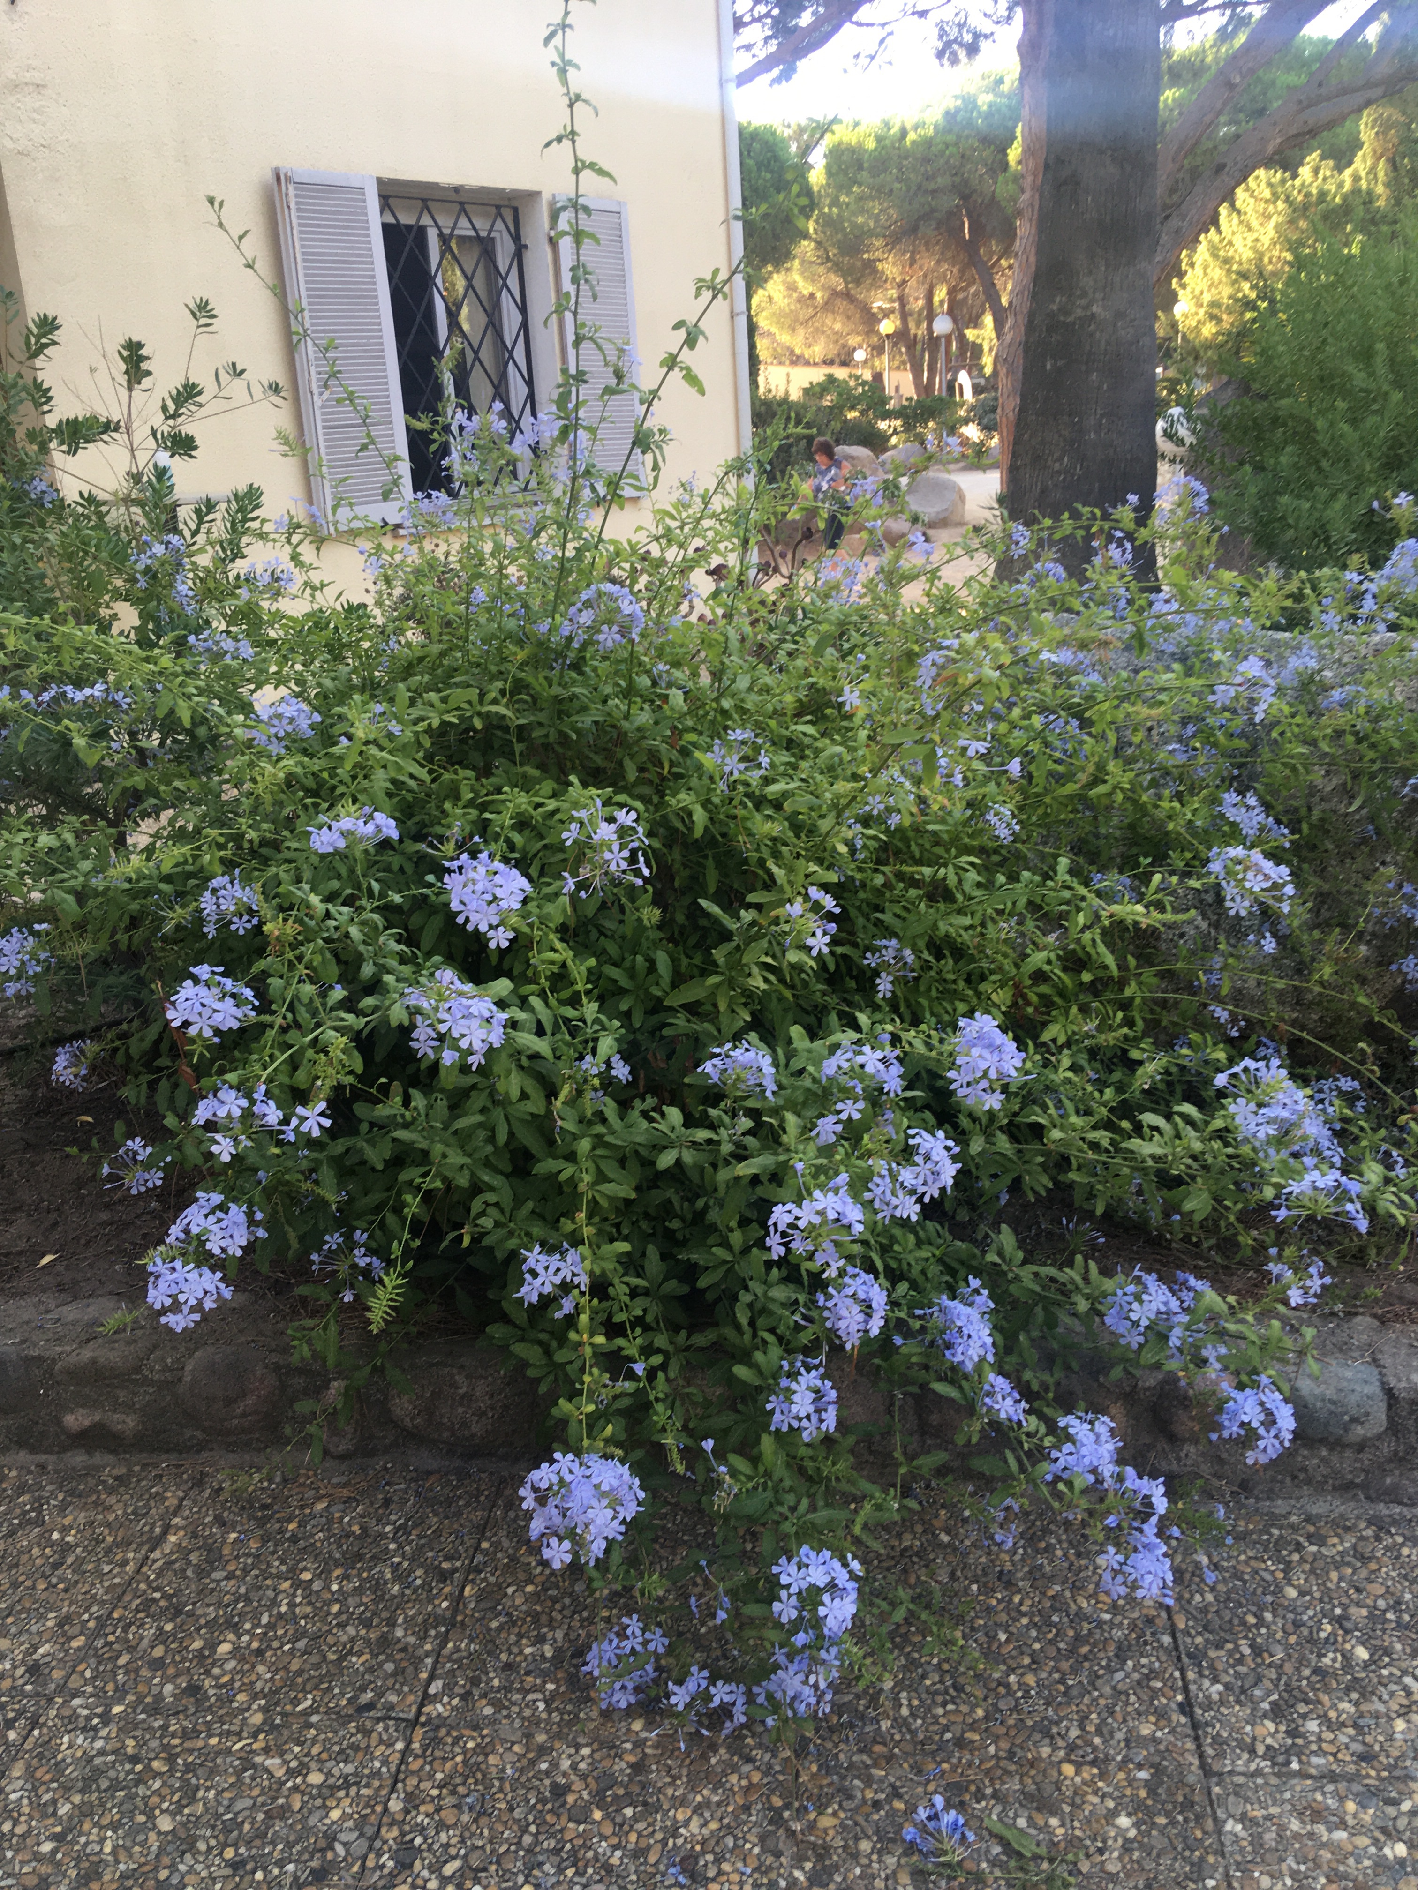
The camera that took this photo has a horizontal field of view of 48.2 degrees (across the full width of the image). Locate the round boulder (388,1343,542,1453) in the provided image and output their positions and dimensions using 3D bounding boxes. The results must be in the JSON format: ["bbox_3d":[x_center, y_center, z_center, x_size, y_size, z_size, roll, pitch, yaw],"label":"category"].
[{"bbox_3d":[-0.386,0.705,2.632,0.250,0.170,0.190,-1,19,7],"label":"round boulder"}]

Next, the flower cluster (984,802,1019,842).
[{"bbox_3d":[0.546,-0.228,2.950,0.066,0.074,0.065,-3,19,0],"label":"flower cluster"}]

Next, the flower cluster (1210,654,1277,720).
[{"bbox_3d":[0.702,-0.338,2.080,0.082,0.082,0.075,3,20,18],"label":"flower cluster"}]

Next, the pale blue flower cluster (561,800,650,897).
[{"bbox_3d":[-0.124,-0.116,1.900,0.108,0.117,0.110,-3,19,0],"label":"pale blue flower cluster"}]

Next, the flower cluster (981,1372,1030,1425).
[{"bbox_3d":[0.369,0.566,1.980,0.061,0.067,0.060,0,19,7],"label":"flower cluster"}]

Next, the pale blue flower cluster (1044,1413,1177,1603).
[{"bbox_3d":[0.468,0.657,1.850,0.155,0.223,0.130,-3,20,0],"label":"pale blue flower cluster"}]

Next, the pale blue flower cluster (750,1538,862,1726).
[{"bbox_3d":[0.103,0.731,1.680,0.114,0.175,0.130,0,19,7],"label":"pale blue flower cluster"}]

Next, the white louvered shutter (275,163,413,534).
[{"bbox_3d":[-1.460,-2.382,6.386,0.090,1.319,0.443,11,24,34],"label":"white louvered shutter"}]

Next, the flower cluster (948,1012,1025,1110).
[{"bbox_3d":[0.315,0.132,1.800,0.087,0.111,0.090,-3,20,0],"label":"flower cluster"}]

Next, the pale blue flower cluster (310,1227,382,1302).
[{"bbox_3d":[-0.484,0.429,2.120,0.101,0.097,0.095,0,19,7],"label":"pale blue flower cluster"}]

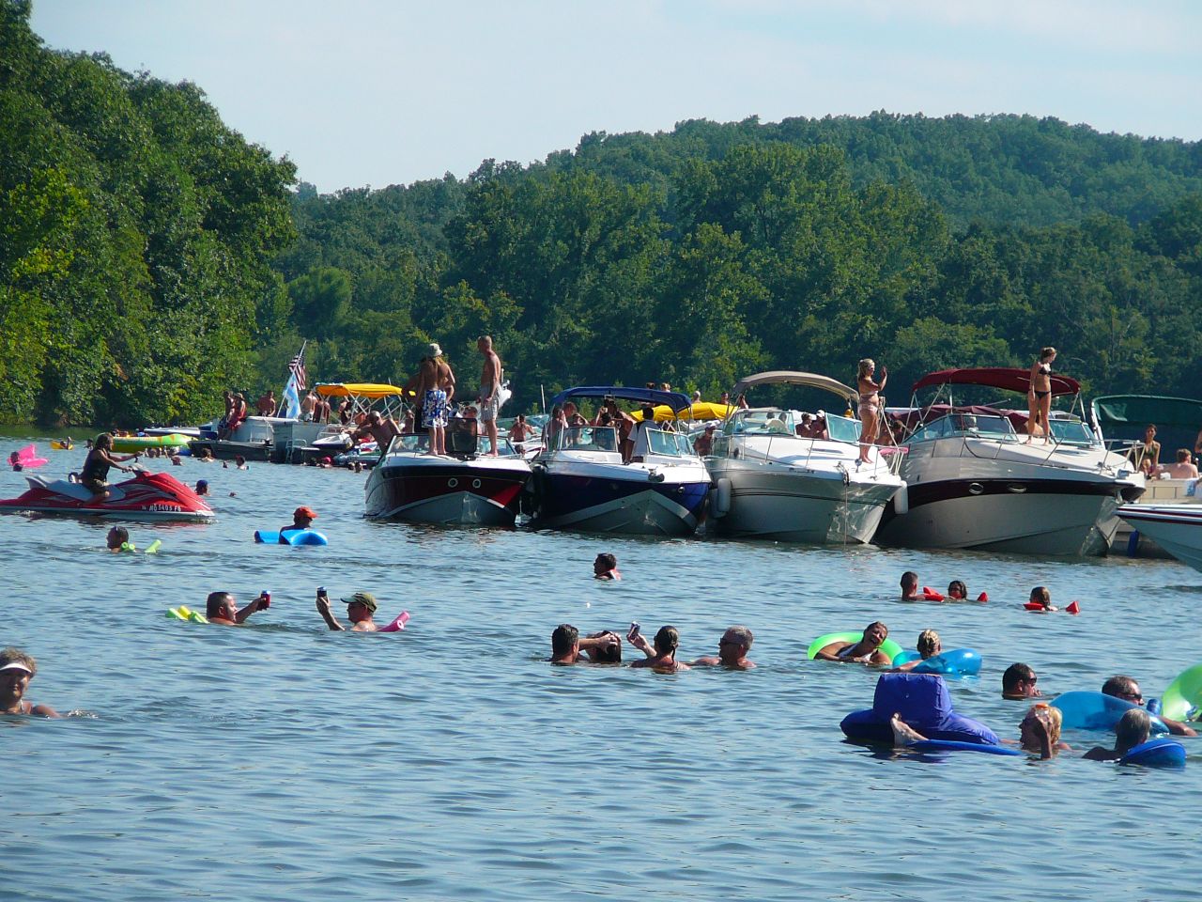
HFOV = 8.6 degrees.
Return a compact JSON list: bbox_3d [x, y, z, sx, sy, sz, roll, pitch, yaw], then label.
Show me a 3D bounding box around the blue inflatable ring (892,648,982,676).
[{"bbox_3d":[2.434,1.531,57.500,0.720,0.210,0.720,3,0,0],"label":"blue inflatable ring"}]

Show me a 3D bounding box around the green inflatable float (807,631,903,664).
[{"bbox_3d":[1.901,1.471,59.300,0.760,0.240,0.760,3,0,0],"label":"green inflatable float"}]

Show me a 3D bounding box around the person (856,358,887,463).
[{"bbox_3d":[4.242,-0.632,124.500,0.450,1.640,0.450,3,0,16],"label":"person"}]

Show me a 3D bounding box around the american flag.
[{"bbox_3d":[-7.247,-1.986,190.000,0.480,1.150,0.250,3,0,0],"label":"american flag"}]

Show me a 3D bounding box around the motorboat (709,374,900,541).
[{"bbox_3d":[2.922,0.118,124.950,2.600,2.750,7.700,3,0,-13],"label":"motorboat"}]

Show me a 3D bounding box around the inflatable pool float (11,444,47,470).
[{"bbox_3d":[-12.791,0.116,178.000,0.850,0.550,0.850,3,0,11],"label":"inflatable pool float"}]

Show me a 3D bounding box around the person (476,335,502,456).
[{"bbox_3d":[-1.764,-0.874,125.500,0.420,1.860,0.480,3,0,9],"label":"person"}]

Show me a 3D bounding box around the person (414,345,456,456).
[{"bbox_3d":[-2.608,-0.823,125.500,0.550,1.740,0.360,3,0,0],"label":"person"}]

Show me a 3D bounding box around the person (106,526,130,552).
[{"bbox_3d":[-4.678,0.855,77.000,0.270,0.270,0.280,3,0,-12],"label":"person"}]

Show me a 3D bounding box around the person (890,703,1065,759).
[{"bbox_3d":[2.134,1.602,45.000,1.050,0.380,0.480,3,0,-3],"label":"person"}]

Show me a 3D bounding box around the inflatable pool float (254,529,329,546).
[{"bbox_3d":[-3.751,1.042,96.400,0.910,0.200,0.900,3,0,0],"label":"inflatable pool float"}]

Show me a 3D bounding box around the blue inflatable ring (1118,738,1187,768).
[{"bbox_3d":[3.082,1.690,44.500,0.400,0.190,0.450,3,0,0],"label":"blue inflatable ring"}]

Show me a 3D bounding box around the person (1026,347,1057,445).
[{"bbox_3d":[7.137,-0.899,129.000,0.470,1.580,0.380,3,0,-33],"label":"person"}]

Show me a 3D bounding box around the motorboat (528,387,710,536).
[{"bbox_3d":[0.214,0.190,125.345,2.550,2.350,7.200,3,0,-10],"label":"motorboat"}]

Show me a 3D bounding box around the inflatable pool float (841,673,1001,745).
[{"bbox_3d":[1.823,1.468,45.200,0.910,0.400,0.850,3,0,11],"label":"inflatable pool float"}]

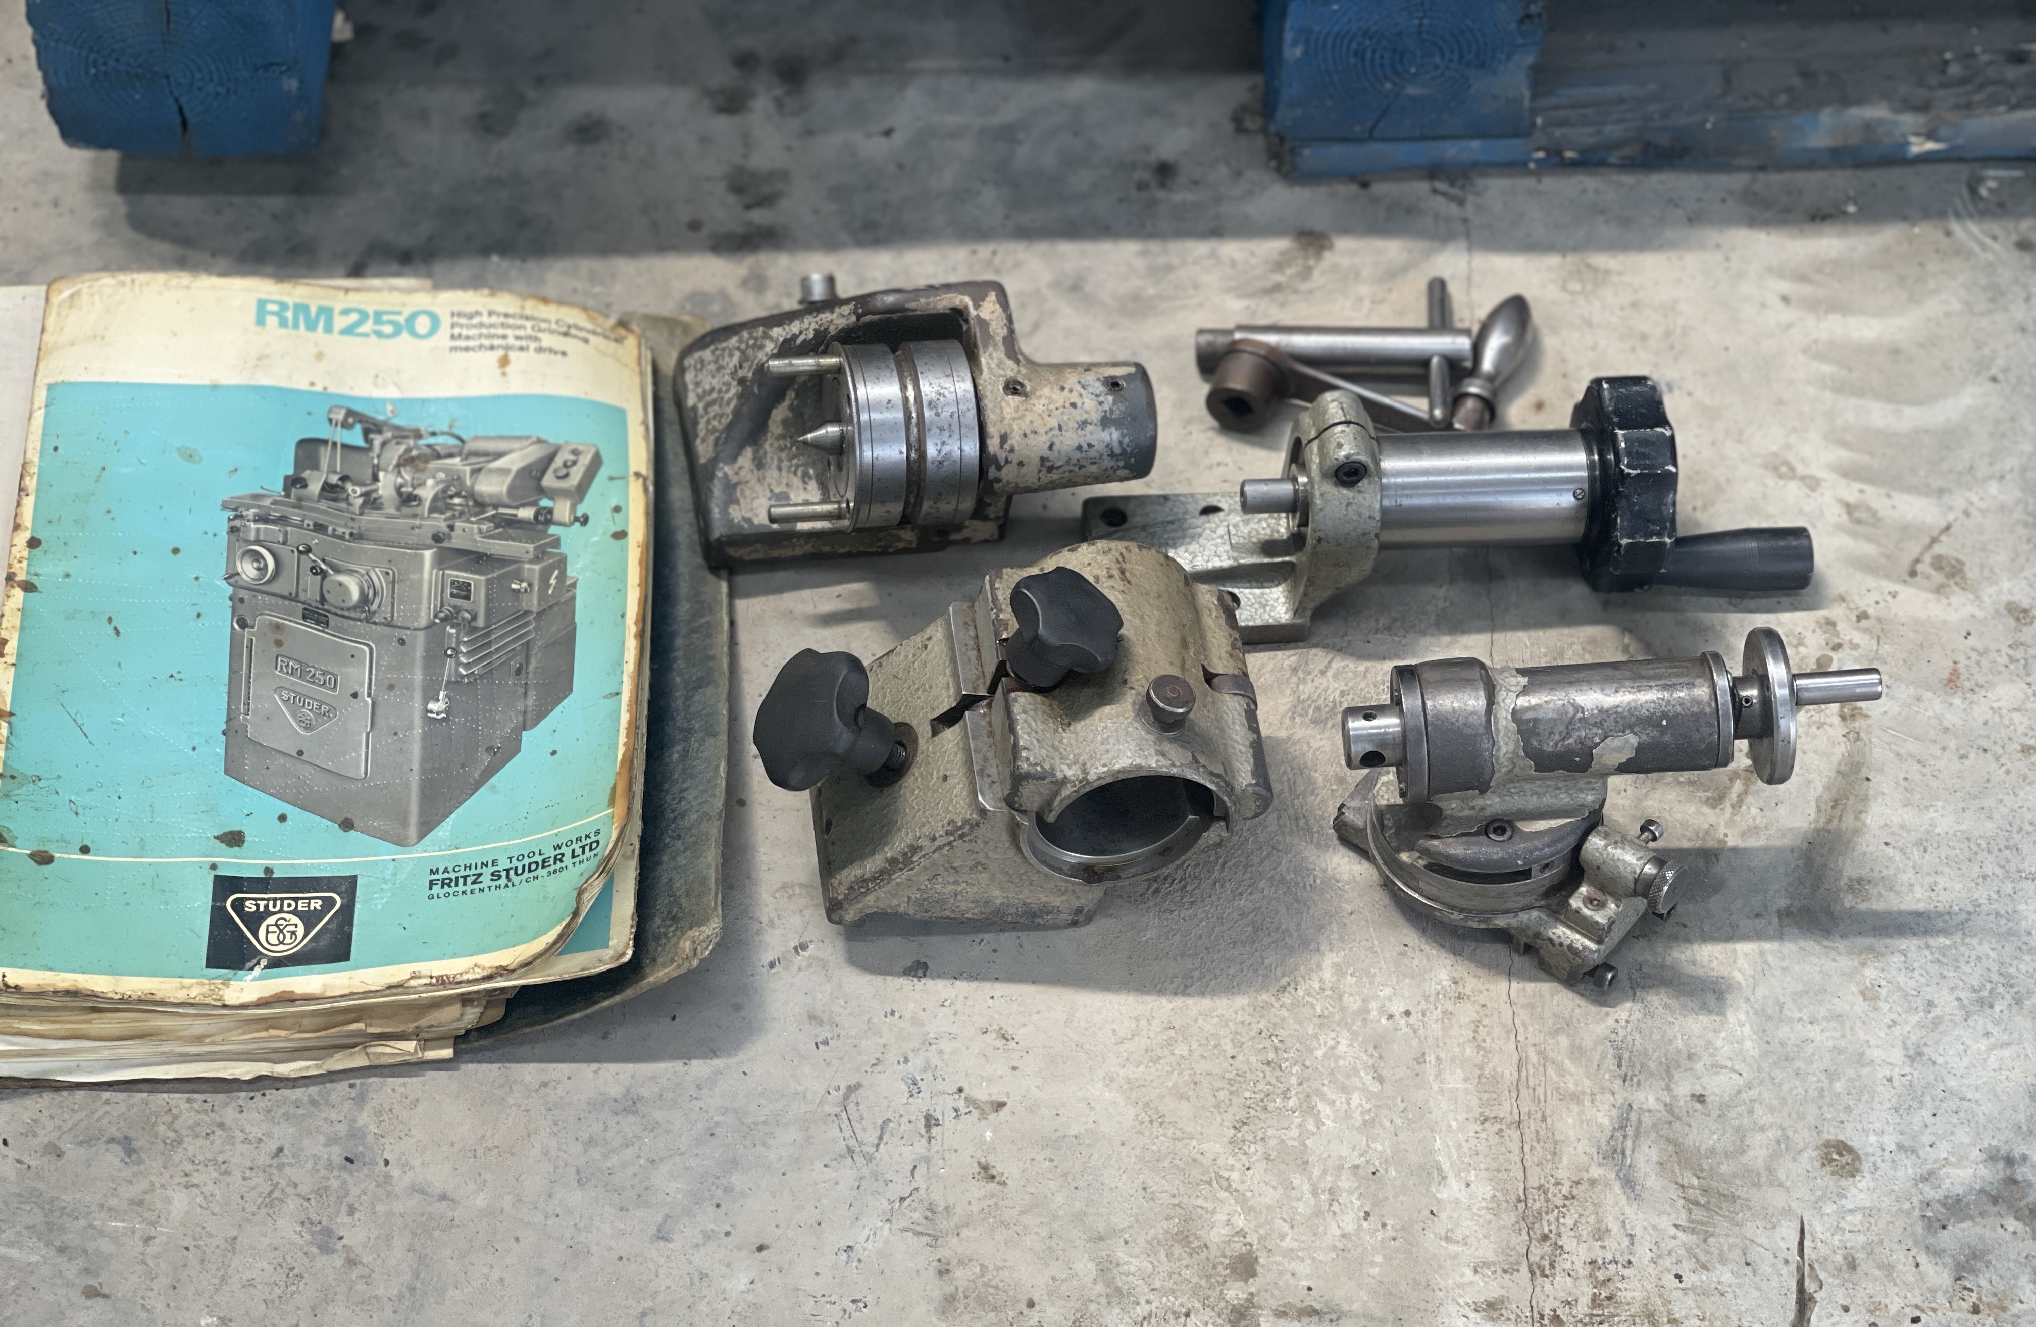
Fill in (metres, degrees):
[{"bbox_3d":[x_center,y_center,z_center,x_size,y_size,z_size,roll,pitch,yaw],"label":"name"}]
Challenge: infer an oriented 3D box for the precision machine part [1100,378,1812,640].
[{"bbox_3d":[0.145,-0.059,1.286,0.246,0.081,0.077,-2,51,-1],"label":"precision machine part"}]

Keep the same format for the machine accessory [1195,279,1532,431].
[{"bbox_3d":[0.127,-0.119,1.367,0.125,0.031,0.073,0,51,0],"label":"machine accessory"}]

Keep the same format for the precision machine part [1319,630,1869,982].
[{"bbox_3d":[0.193,0.039,1.203,0.176,0.087,0.099,-6,51,-5],"label":"precision machine part"}]

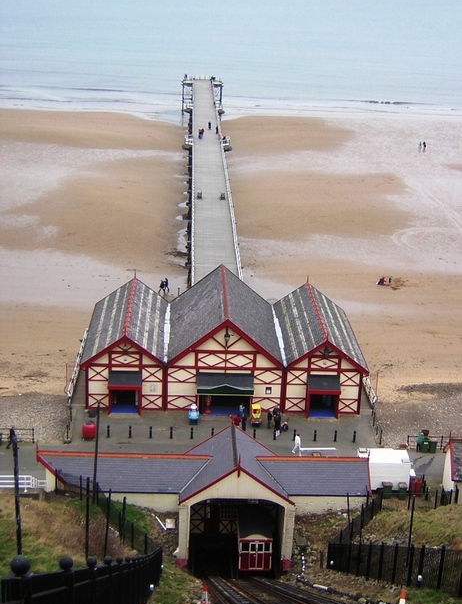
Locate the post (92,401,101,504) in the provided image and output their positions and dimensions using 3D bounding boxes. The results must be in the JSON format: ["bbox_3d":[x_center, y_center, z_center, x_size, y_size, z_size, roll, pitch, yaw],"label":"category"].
[{"bbox_3d":[-8.158,9.244,58.441,0.200,7.100,0.200,4,20,-4],"label":"post"}]

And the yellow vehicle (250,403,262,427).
[{"bbox_3d":[2.049,8.954,76.232,0.900,1.360,1.500,2,20,-3],"label":"yellow vehicle"}]

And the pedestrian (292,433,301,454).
[{"bbox_3d":[4.973,10.611,71.498,0.650,1.720,0.500,8,21,16],"label":"pedestrian"}]

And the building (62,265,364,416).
[{"bbox_3d":[-0.656,2.907,82.525,22.900,8.200,14.400,2,20,-3],"label":"building"}]

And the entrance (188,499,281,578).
[{"bbox_3d":[0.352,15.068,62.502,6.100,6.000,1.600,2,20,-3],"label":"entrance"}]

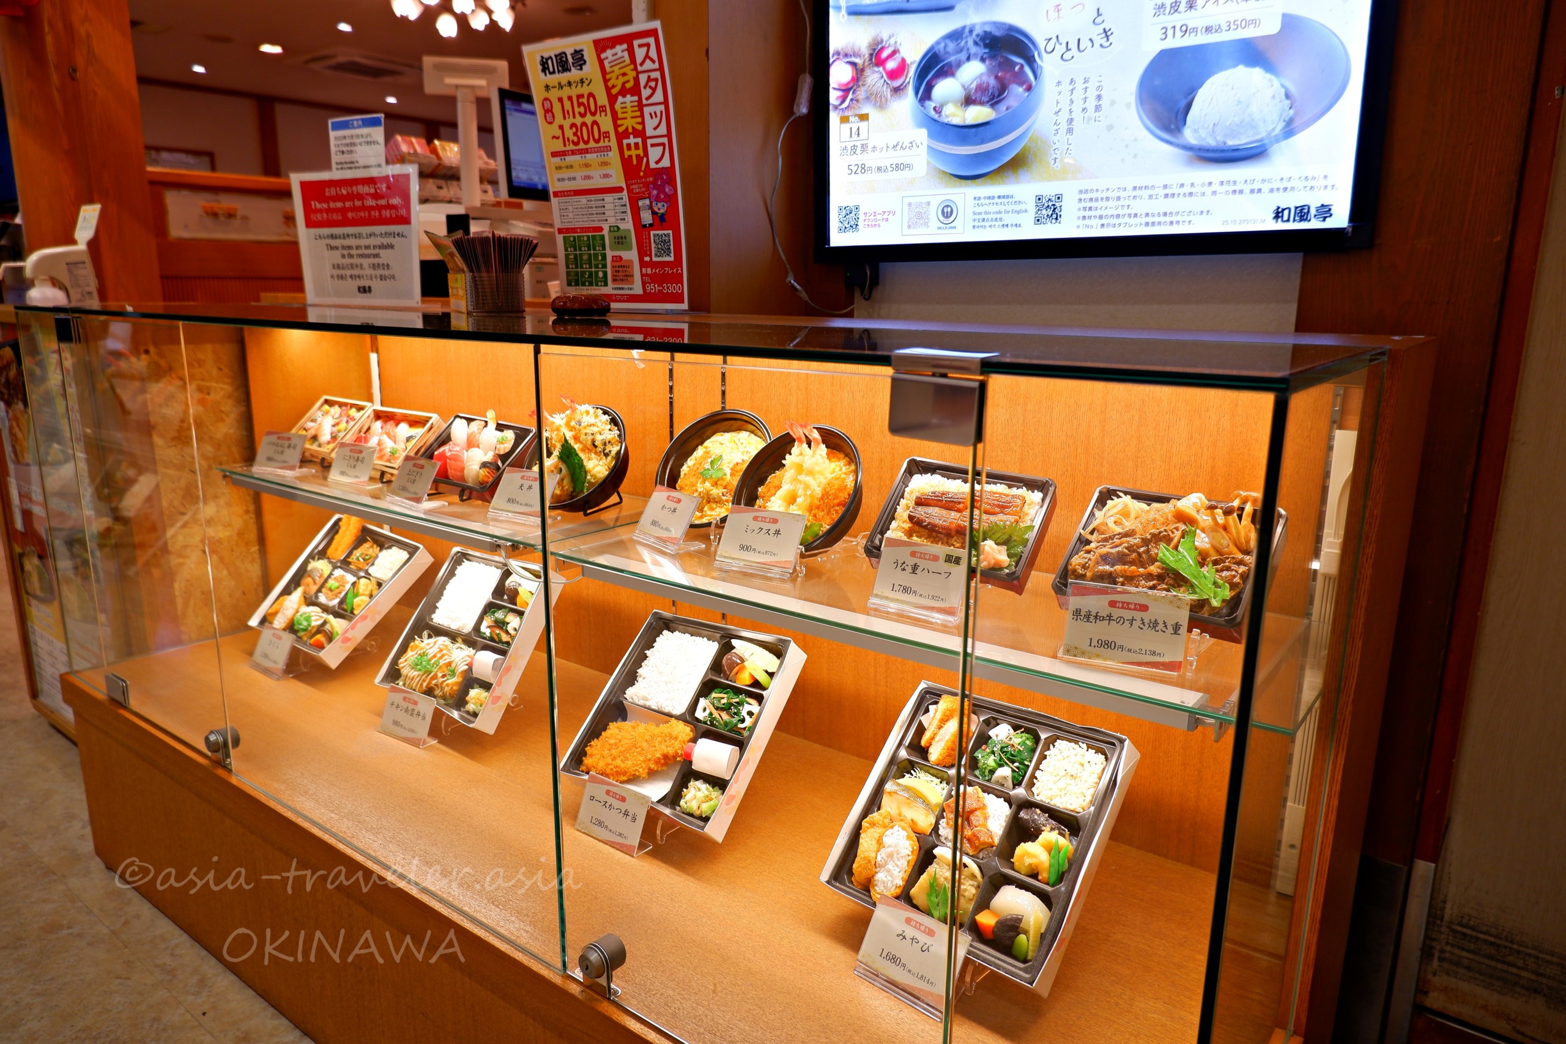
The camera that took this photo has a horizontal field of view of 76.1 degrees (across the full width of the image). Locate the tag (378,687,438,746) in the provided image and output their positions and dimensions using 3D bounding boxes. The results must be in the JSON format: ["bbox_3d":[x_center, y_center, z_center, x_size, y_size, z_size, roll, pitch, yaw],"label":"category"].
[{"bbox_3d":[-0.539,0.277,1.437,0.099,0.066,0.012,9,-10,32],"label":"tag"}]

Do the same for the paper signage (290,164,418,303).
[{"bbox_3d":[-0.692,-0.460,1.621,0.300,0.213,0.012,8,15,29],"label":"paper signage"}]

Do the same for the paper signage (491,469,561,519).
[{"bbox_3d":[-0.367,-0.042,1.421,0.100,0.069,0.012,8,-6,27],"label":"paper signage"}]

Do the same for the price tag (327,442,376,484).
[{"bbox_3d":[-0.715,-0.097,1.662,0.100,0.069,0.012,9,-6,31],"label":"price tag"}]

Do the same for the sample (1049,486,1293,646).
[{"bbox_3d":[0.360,0.035,0.941,0.173,0.047,0.137,11,56,39],"label":"sample"}]

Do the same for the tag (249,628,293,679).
[{"bbox_3d":[-0.854,0.216,1.680,0.099,0.070,0.012,11,-11,37],"label":"tag"}]

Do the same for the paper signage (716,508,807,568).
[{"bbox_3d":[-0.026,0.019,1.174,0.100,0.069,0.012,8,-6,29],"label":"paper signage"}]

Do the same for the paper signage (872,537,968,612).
[{"bbox_3d":[0.139,0.057,1.020,0.097,0.070,0.012,10,-6,34],"label":"paper signage"}]

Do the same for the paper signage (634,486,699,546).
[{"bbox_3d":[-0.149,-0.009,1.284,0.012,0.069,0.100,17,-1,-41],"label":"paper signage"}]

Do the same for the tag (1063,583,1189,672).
[{"bbox_3d":[0.302,0.092,0.889,0.101,0.066,0.012,7,-13,26],"label":"tag"}]

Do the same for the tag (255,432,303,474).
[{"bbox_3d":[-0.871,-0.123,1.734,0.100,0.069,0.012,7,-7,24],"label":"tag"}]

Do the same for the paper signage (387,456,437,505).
[{"bbox_3d":[-0.566,-0.066,1.541,0.099,0.067,0.012,11,-15,39],"label":"paper signage"}]

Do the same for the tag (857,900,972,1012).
[{"bbox_3d":[0.121,0.401,0.929,0.099,0.071,0.012,12,-14,41],"label":"tag"}]

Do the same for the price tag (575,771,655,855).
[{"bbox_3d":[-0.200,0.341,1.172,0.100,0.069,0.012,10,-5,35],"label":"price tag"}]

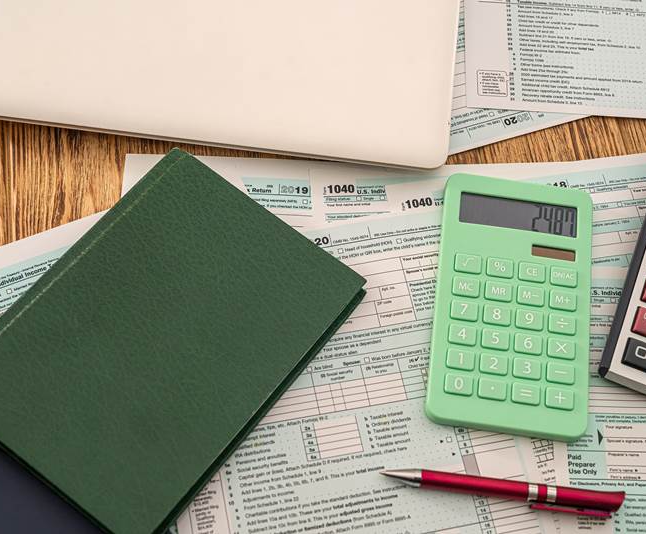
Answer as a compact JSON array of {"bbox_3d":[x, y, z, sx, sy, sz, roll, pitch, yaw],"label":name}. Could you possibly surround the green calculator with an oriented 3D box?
[{"bbox_3d":[0.115,0.021,0.677,0.093,0.013,0.165,9,63,0],"label":"green calculator"}]

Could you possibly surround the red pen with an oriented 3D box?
[{"bbox_3d":[0.101,0.127,0.625,0.139,0.011,0.014,8,63,-1],"label":"red pen"}]

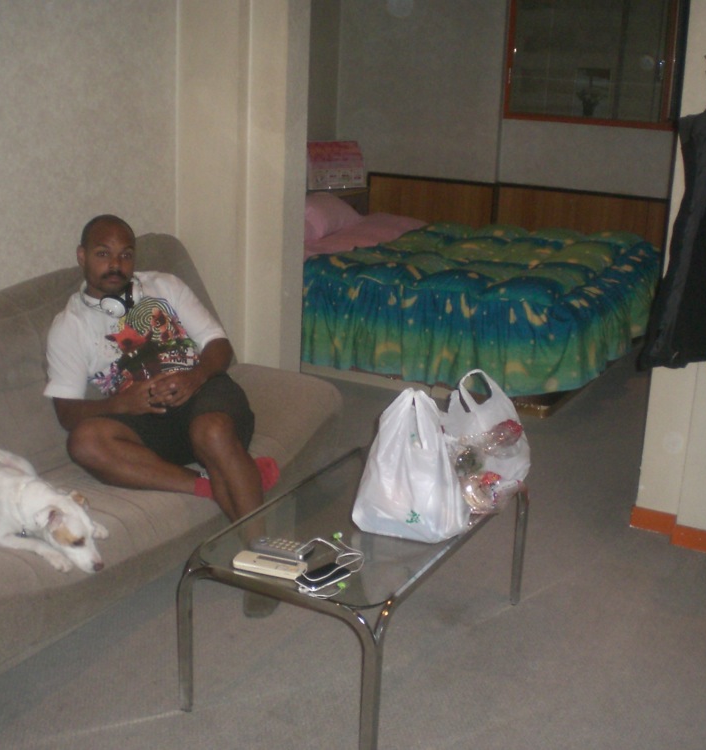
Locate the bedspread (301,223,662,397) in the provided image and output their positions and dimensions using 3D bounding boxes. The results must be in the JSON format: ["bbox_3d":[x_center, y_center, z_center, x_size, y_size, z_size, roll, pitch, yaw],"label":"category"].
[{"bbox_3d":[0.687,-0.428,5.921,1.544,0.566,1.793,11,18,28],"label":"bedspread"}]

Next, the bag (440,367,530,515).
[{"bbox_3d":[0.358,0.165,2.987,0.257,0.343,0.213,6,16,13],"label":"bag"}]

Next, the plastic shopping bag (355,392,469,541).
[{"bbox_3d":[0.164,0.214,2.764,0.287,0.347,0.191,8,16,18],"label":"plastic shopping bag"}]

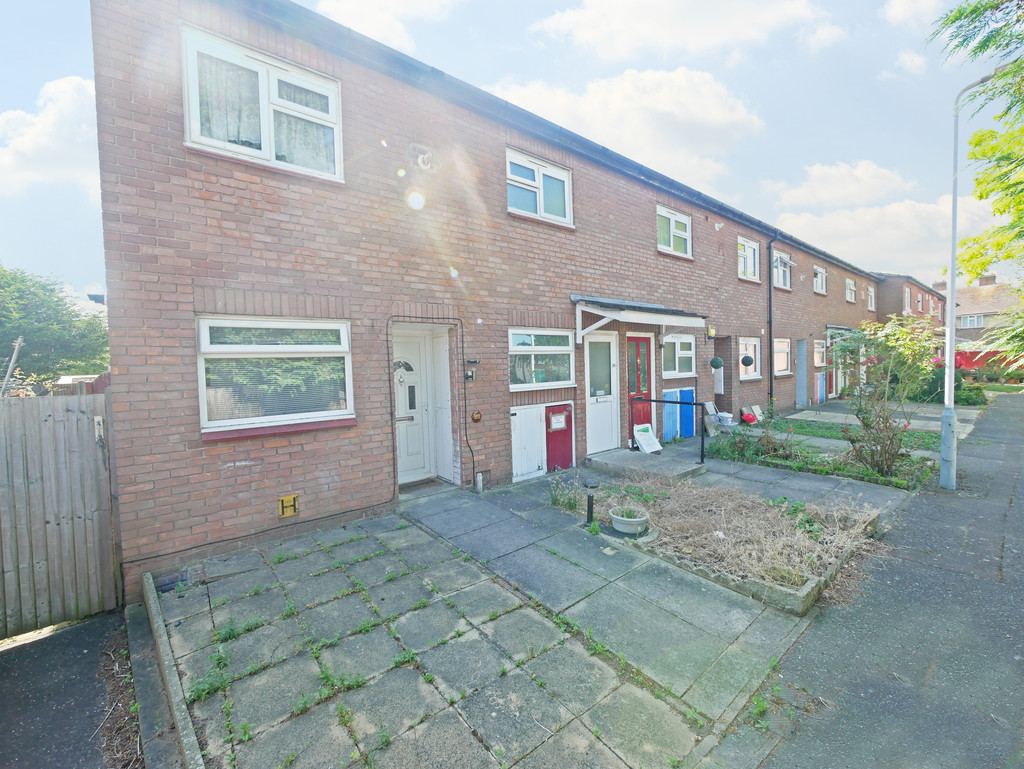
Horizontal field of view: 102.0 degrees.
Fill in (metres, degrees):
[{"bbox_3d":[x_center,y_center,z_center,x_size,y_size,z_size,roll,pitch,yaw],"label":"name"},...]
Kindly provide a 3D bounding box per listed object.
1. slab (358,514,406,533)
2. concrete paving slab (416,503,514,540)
[{"bbox_3d":[-1.353,1.527,4.446,0.450,0.050,0.410,-3,4,-38],"label":"slab"},{"bbox_3d":[-0.463,1.513,4.611,0.895,0.050,0.610,-3,5,-39],"label":"concrete paving slab"}]

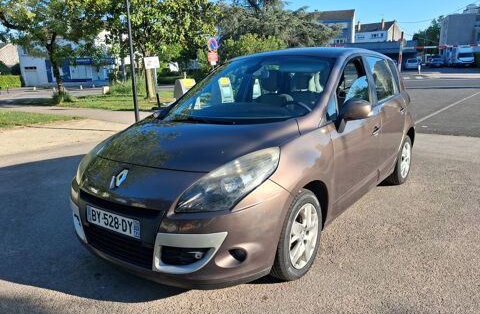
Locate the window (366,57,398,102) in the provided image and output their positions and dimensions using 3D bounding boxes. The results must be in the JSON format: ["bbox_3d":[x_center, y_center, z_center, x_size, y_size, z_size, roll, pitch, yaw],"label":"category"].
[{"bbox_3d":[1.477,-0.796,3.862,0.080,0.460,0.880,-15,1,38],"label":"window"}]

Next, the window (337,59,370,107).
[{"bbox_3d":[0.921,-0.600,3.136,0.080,0.500,0.800,-9,5,38],"label":"window"}]

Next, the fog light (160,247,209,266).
[{"bbox_3d":[-0.299,0.551,2.071,0.260,0.120,0.110,3,13,23],"label":"fog light"}]

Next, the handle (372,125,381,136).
[{"bbox_3d":[1.216,-0.236,3.341,0.050,0.055,0.200,7,15,36],"label":"handle"}]

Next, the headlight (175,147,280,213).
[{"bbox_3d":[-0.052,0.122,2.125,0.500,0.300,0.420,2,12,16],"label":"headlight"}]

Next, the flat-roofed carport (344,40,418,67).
[{"bbox_3d":[18.284,-13.748,51.449,10.300,3.600,5.400,-2,12,0],"label":"flat-roofed carport"}]

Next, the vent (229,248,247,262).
[{"bbox_3d":[-0.009,0.531,2.029,0.100,0.085,0.060,1,12,12],"label":"vent"}]

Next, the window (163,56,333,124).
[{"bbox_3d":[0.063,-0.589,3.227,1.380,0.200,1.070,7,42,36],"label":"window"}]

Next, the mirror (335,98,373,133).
[{"bbox_3d":[0.829,-0.311,2.730,0.230,0.250,0.190,7,15,36],"label":"mirror"}]

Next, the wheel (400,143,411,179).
[{"bbox_3d":[1.997,0.027,4.619,0.160,0.445,0.445,7,15,36],"label":"wheel"}]

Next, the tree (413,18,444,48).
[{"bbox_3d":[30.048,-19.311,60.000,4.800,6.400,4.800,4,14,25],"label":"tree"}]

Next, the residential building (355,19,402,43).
[{"bbox_3d":[35.235,-29.406,97.000,10.500,10.800,8.500,8,16,38],"label":"residential building"}]

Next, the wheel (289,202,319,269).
[{"bbox_3d":[0.392,0.516,2.499,0.160,0.445,0.445,7,15,36],"label":"wheel"}]

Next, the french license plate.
[{"bbox_3d":[-0.769,0.390,2.269,0.520,0.110,0.020,7,11,36],"label":"french license plate"}]

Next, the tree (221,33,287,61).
[{"bbox_3d":[1.010,-7.105,28.000,4.700,4.200,4.200,-2,12,0],"label":"tree"}]

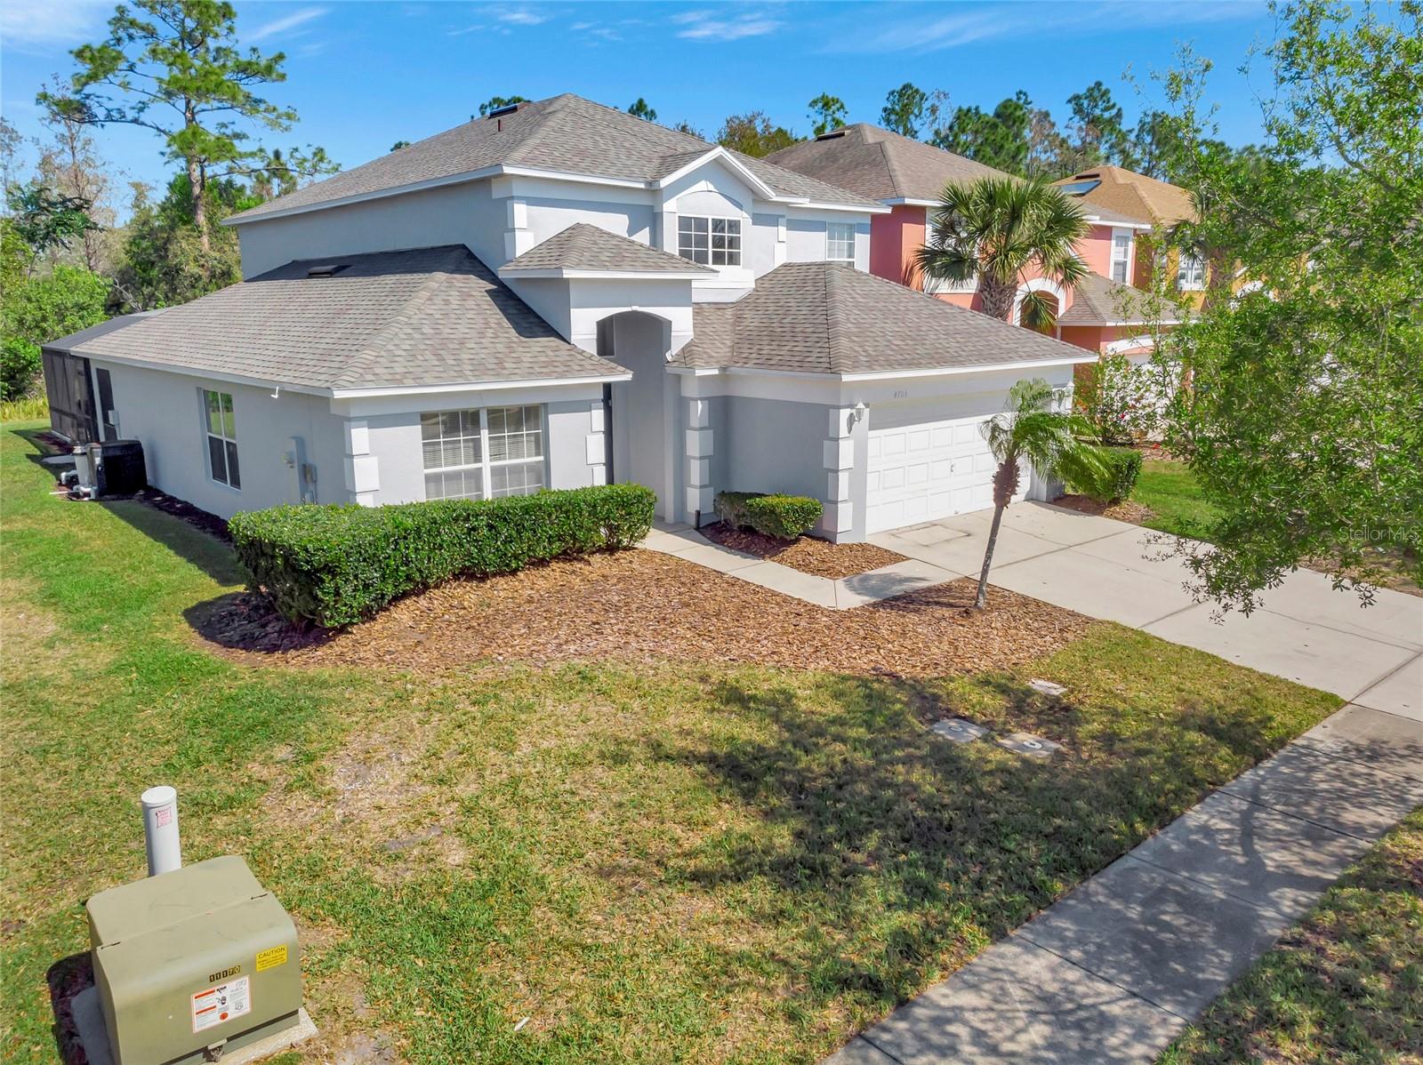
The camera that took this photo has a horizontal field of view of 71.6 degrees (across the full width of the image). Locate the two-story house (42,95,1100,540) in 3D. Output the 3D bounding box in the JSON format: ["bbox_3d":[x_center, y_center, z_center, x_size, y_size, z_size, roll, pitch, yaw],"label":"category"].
[{"bbox_3d":[-4.743,-5.284,20.724,13.400,7.920,20.600,-11,17,-41],"label":"two-story house"}]

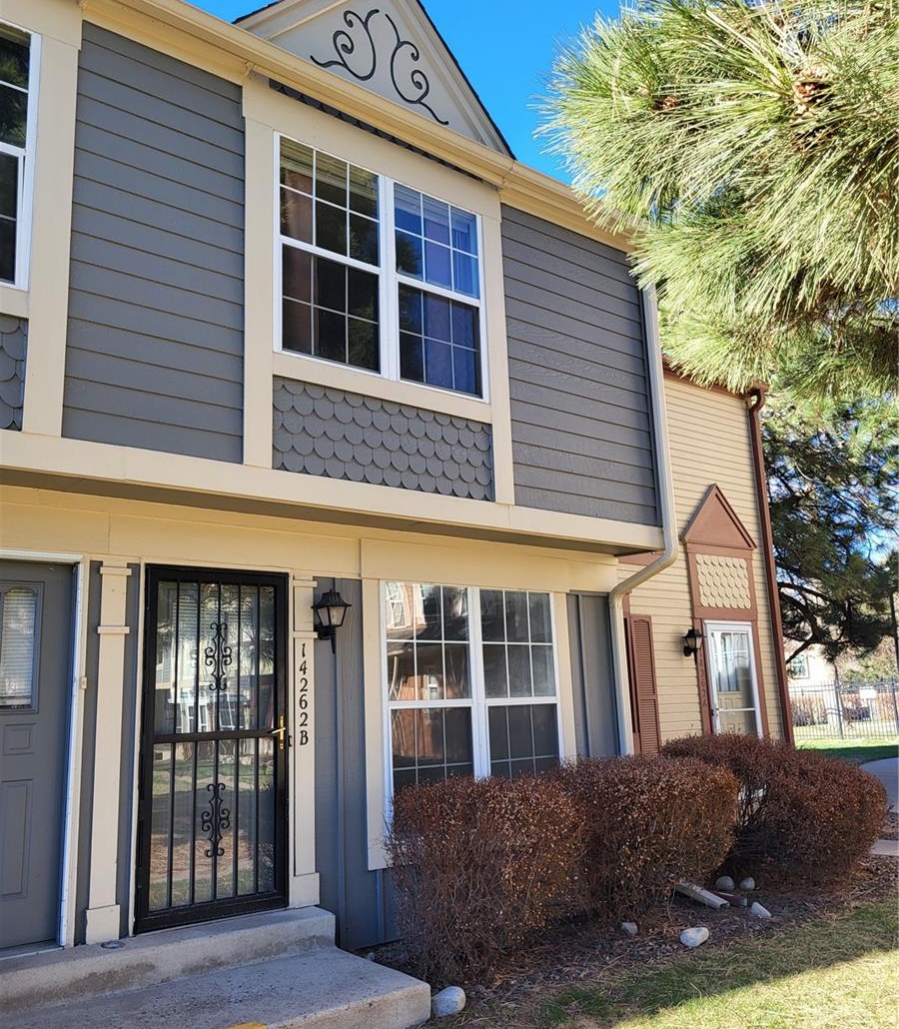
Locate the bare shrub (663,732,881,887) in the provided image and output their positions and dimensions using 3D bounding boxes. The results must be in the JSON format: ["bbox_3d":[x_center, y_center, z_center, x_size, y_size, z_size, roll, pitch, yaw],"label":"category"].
[{"bbox_3d":[3.002,2.674,8.432,1.700,1.080,1.600,7,-15,-38],"label":"bare shrub"}]

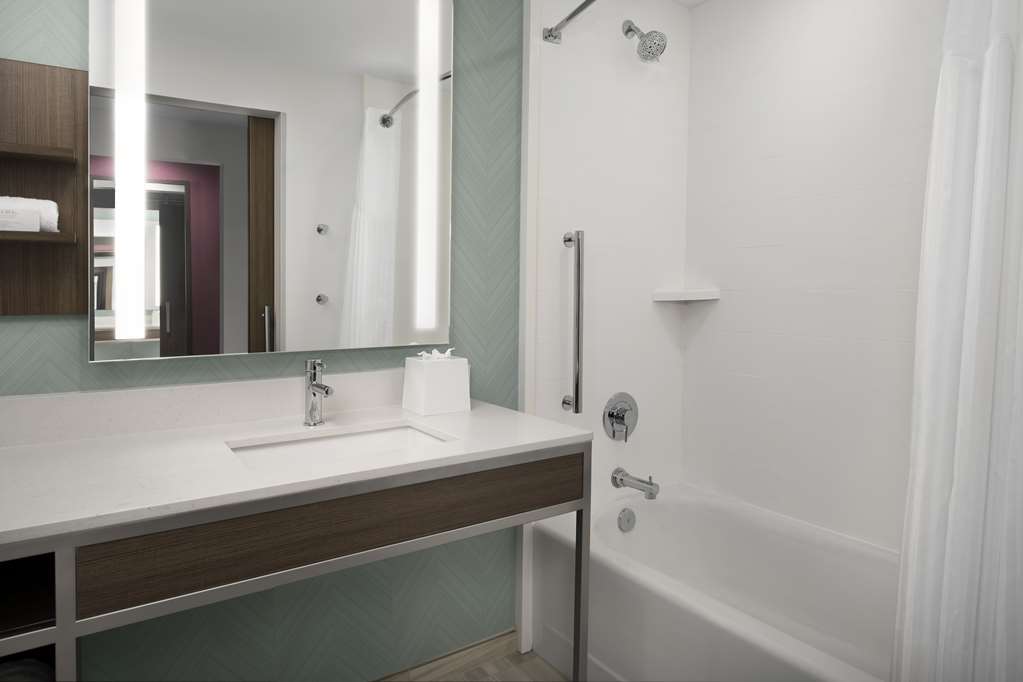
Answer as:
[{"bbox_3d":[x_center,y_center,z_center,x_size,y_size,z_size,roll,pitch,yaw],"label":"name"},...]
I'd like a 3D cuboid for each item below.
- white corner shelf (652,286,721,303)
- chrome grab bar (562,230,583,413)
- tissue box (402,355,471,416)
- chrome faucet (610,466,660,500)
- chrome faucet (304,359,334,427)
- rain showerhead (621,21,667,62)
[{"bbox_3d":[0.655,-0.172,2.328,0.238,0.043,0.130,1,5,9],"label":"white corner shelf"},{"bbox_3d":[0.206,-0.059,2.026,0.048,0.582,0.076,-3,6,-35],"label":"chrome grab bar"},{"bbox_3d":[-0.202,0.114,1.693,0.141,0.145,0.128,-3,6,-35],"label":"tissue box"},{"bbox_3d":[0.437,0.497,2.177,0.073,0.080,0.180,-3,6,-35],"label":"chrome faucet"},{"bbox_3d":[-0.441,0.126,1.447,0.046,0.156,0.148,-3,6,-35],"label":"chrome faucet"},{"bbox_3d":[0.442,-1.006,2.064,0.105,0.150,0.152,-3,6,-35],"label":"rain showerhead"}]

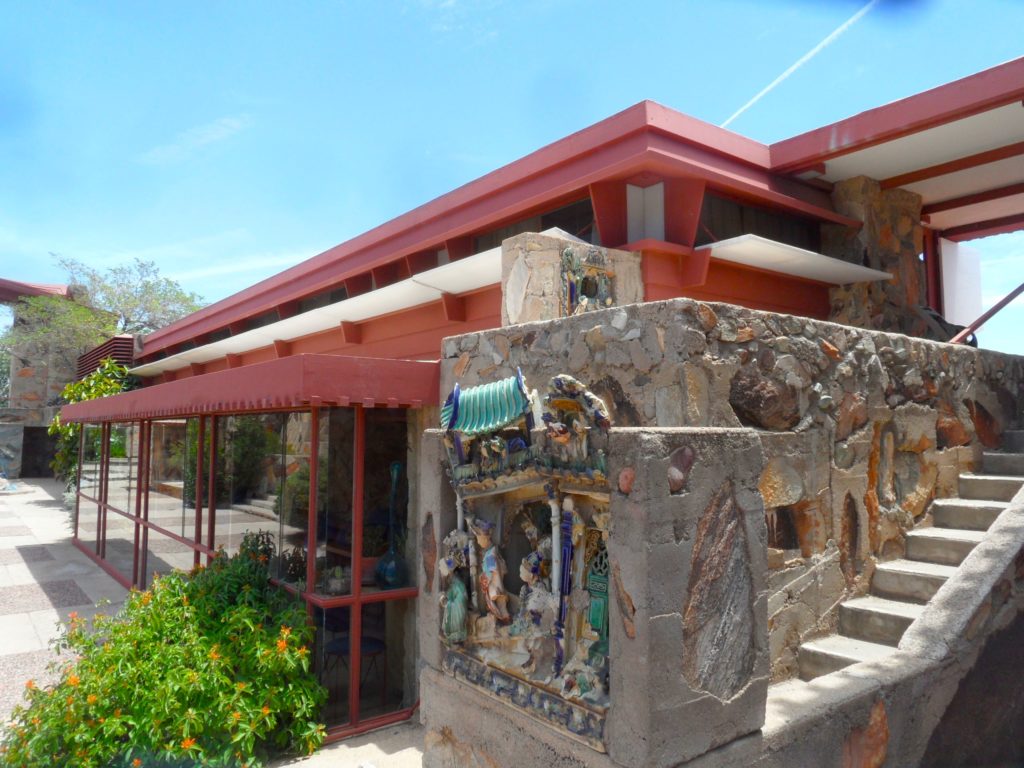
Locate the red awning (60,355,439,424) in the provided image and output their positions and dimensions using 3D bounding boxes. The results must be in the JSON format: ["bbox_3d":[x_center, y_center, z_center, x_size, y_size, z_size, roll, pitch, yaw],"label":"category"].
[{"bbox_3d":[-4.055,0.280,8.437,1.050,0.310,10.370,4,-5,-39],"label":"red awning"}]

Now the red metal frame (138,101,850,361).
[{"bbox_3d":[-2.805,-1.163,11.357,2.700,0.450,15.150,4,-5,-39],"label":"red metal frame"}]

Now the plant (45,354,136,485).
[{"bbox_3d":[-7.650,0.765,12.946,1.170,2.380,1.200,4,-5,-39],"label":"plant"}]

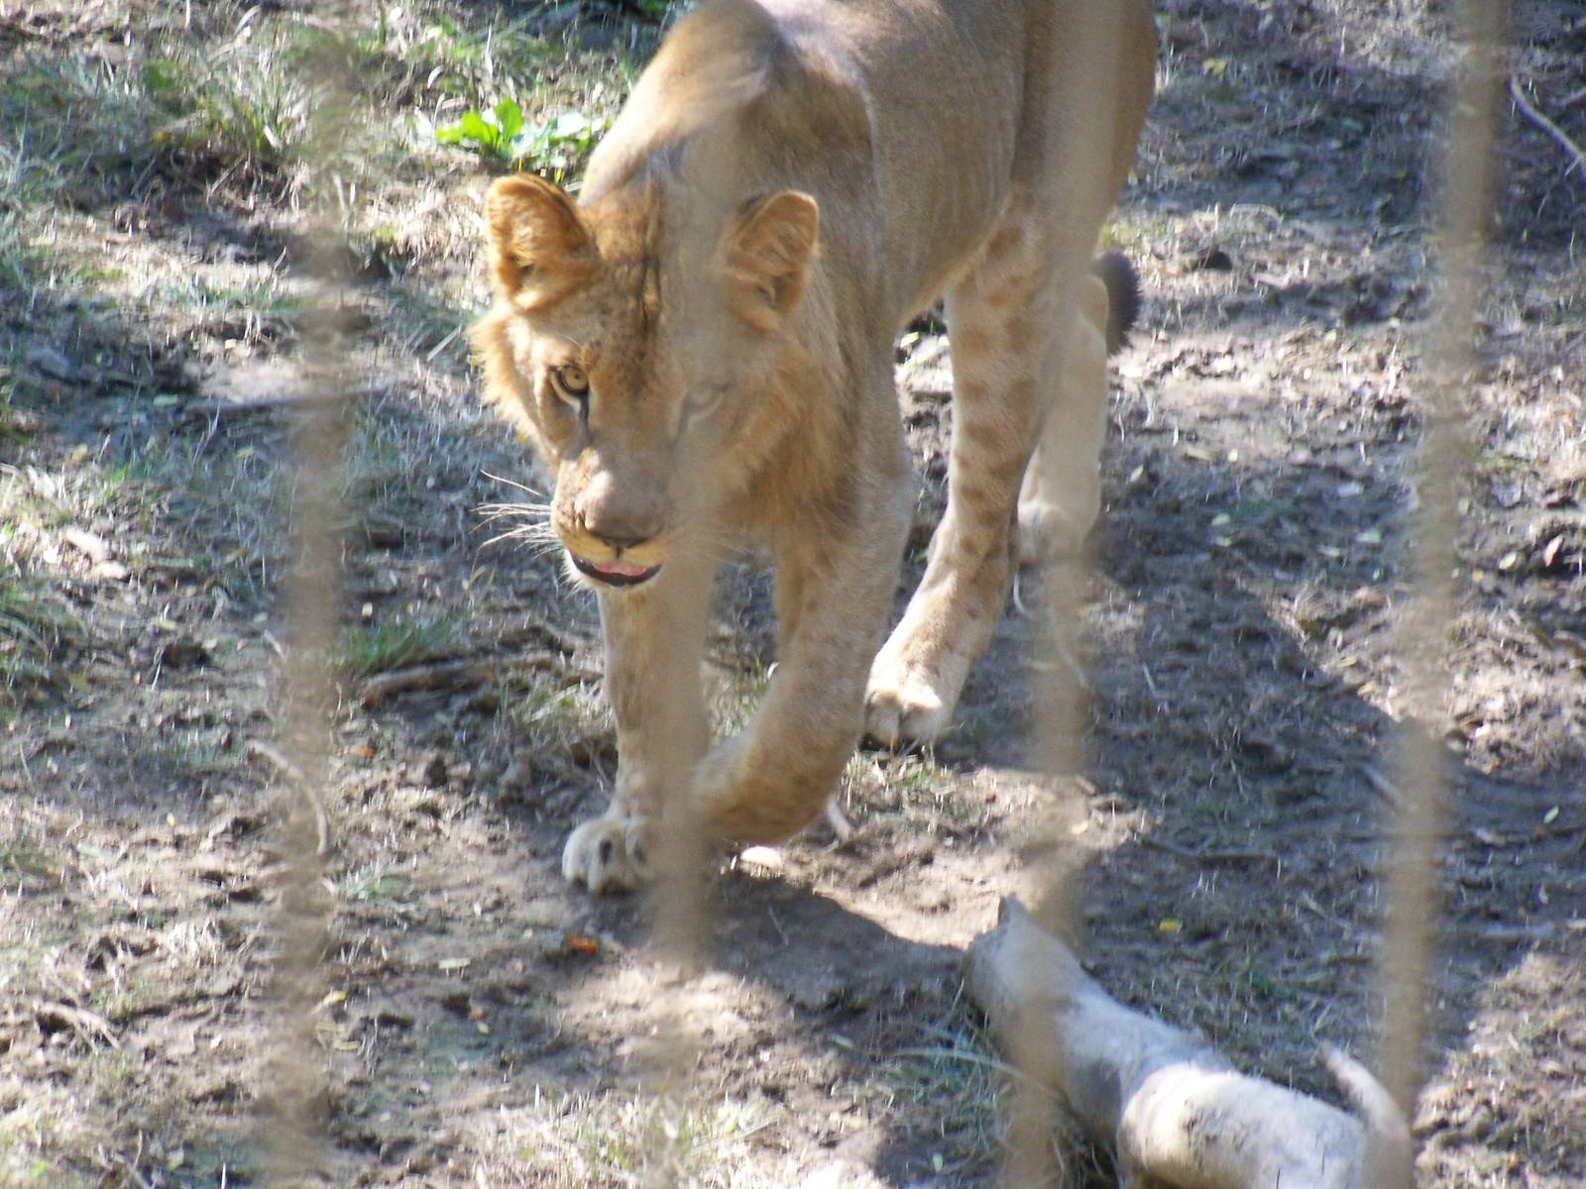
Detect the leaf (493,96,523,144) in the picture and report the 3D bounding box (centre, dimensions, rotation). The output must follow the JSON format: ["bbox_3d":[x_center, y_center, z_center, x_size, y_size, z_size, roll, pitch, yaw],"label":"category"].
[{"bbox_3d":[-0.301,-0.503,12.000,0.034,0.045,0.020,0,19,0],"label":"leaf"}]

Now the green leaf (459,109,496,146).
[{"bbox_3d":[-0.334,-0.495,12.000,0.039,0.033,0.027,0,19,0],"label":"green leaf"}]

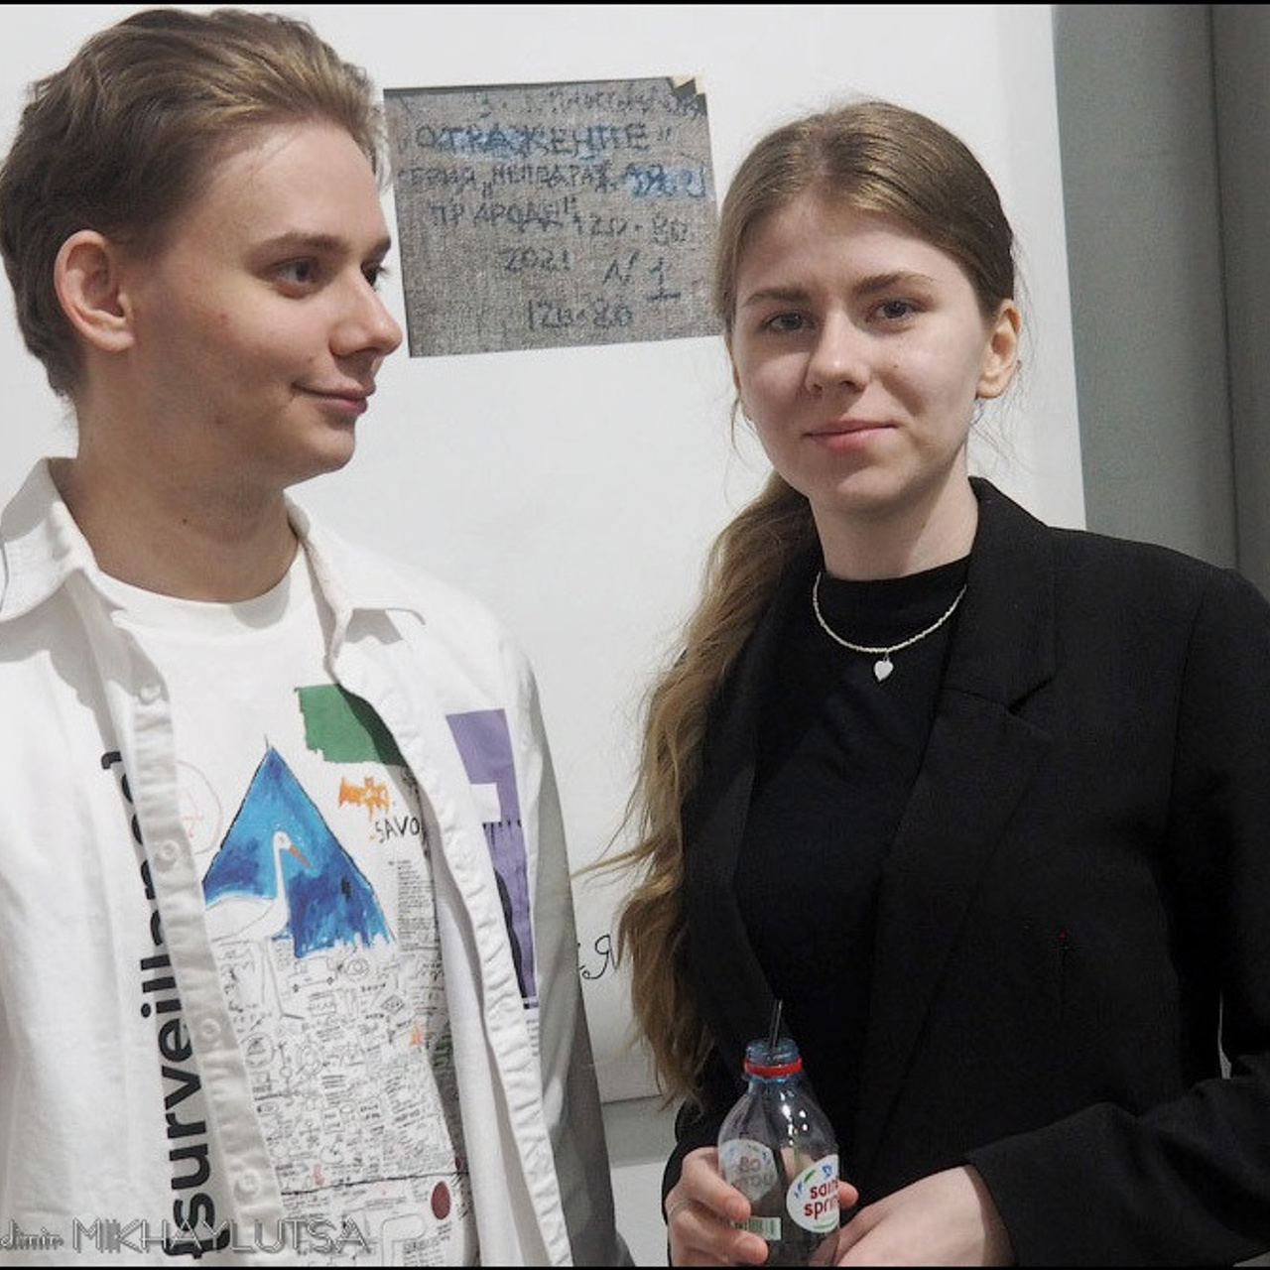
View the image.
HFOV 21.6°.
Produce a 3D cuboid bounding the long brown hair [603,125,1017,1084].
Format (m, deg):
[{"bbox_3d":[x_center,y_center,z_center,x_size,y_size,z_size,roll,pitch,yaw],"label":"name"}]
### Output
[{"bbox_3d":[0.108,-0.021,1.920,0.240,0.560,0.220,-4,3,15],"label":"long brown hair"}]

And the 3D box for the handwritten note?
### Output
[{"bbox_3d":[-0.054,-0.306,2.420,0.245,0.193,0.006,-6,1,-18],"label":"handwritten note"}]

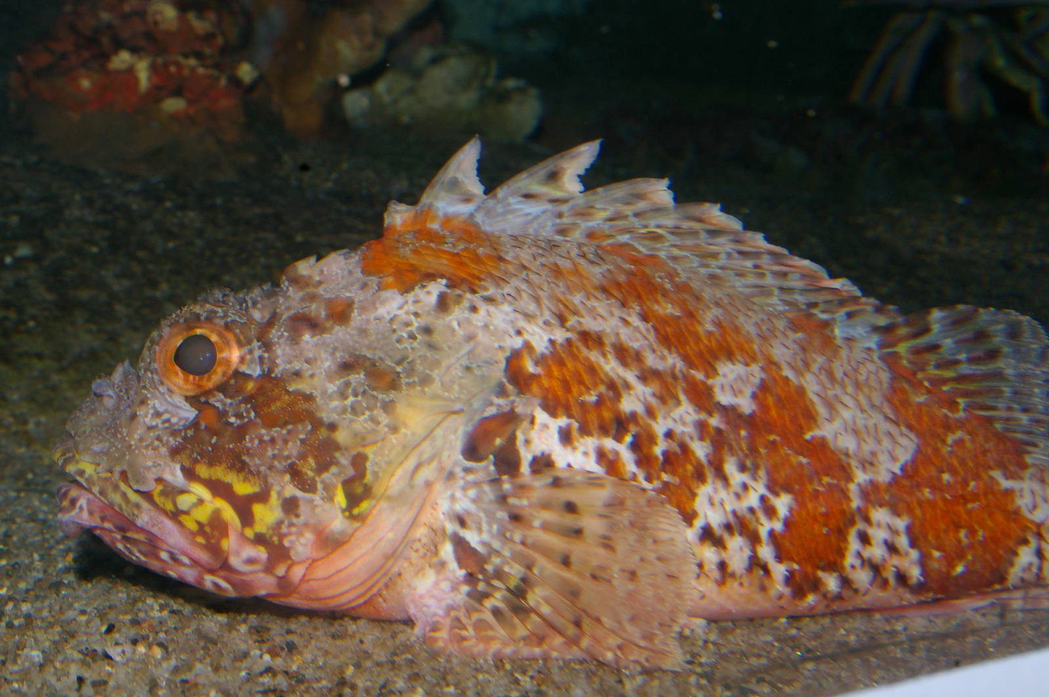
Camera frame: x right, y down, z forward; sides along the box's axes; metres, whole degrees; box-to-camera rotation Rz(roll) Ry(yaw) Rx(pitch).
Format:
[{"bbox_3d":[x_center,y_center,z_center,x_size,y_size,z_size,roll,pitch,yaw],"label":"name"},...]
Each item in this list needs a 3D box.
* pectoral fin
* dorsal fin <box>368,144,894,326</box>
[{"bbox_3d":[0.009,0.070,0.430,0.090,0.057,0.027,0,2,8],"label":"pectoral fin"},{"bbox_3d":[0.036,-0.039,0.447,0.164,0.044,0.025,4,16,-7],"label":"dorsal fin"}]

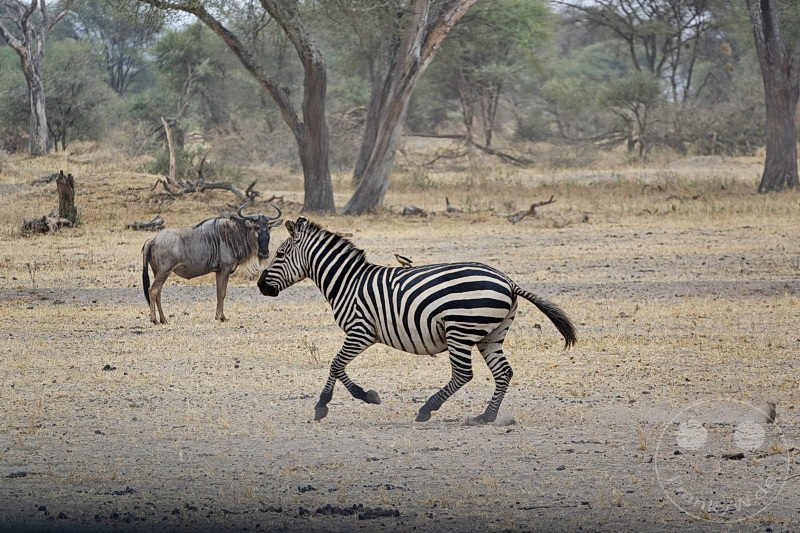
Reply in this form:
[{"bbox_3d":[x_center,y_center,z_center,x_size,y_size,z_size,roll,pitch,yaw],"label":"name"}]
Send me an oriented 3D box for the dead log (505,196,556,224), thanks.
[{"bbox_3d":[3.157,-1.355,194.000,1.260,0.680,0.500,0,1,0],"label":"dead log"}]

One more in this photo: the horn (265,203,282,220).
[{"bbox_3d":[-1.437,-0.625,91.100,0.200,0.200,0.140,0,1,0],"label":"horn"}]

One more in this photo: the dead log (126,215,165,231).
[{"bbox_3d":[-5.744,-0.993,181.000,0.860,0.360,0.360,0,1,0],"label":"dead log"}]

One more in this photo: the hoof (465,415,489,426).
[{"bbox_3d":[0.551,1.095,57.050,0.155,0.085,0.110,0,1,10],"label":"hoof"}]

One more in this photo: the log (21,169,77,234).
[{"bbox_3d":[-7.889,-1.459,180.000,1.250,1.480,0.900,0,1,0],"label":"log"}]

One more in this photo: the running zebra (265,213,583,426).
[{"bbox_3d":[0.117,0.377,57.000,2.240,1.470,0.520,0,1,10],"label":"running zebra"}]

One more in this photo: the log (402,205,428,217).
[{"bbox_3d":[0.406,-1.466,210.000,0.680,0.310,0.400,0,1,0],"label":"log"}]

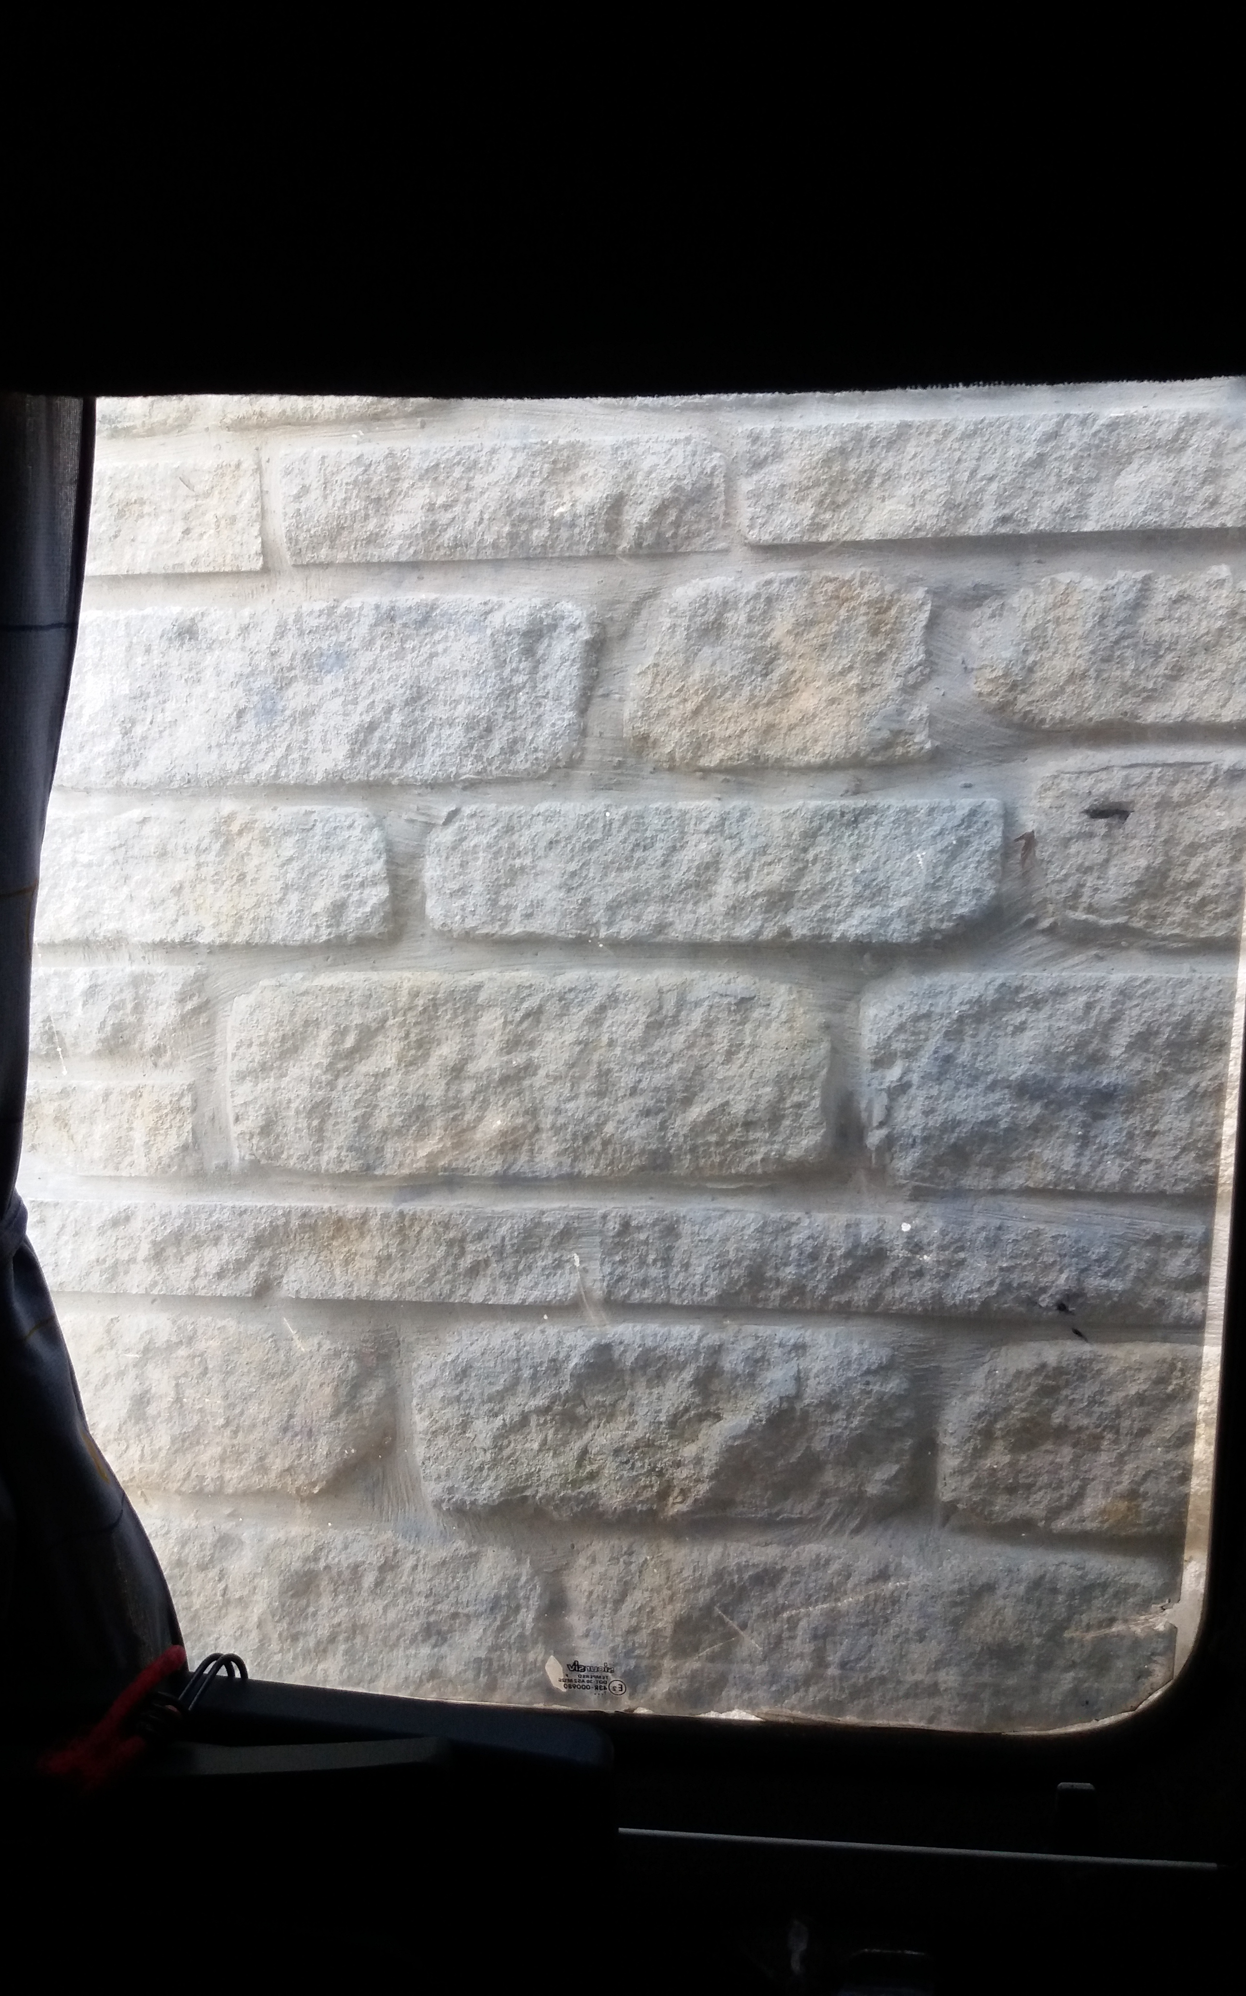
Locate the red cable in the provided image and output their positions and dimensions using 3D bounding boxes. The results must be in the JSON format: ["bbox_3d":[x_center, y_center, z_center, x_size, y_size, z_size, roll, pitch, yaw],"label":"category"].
[{"bbox_3d":[-0.215,0.303,0.680,0.065,0.045,0.040,-2,4,-25],"label":"red cable"}]

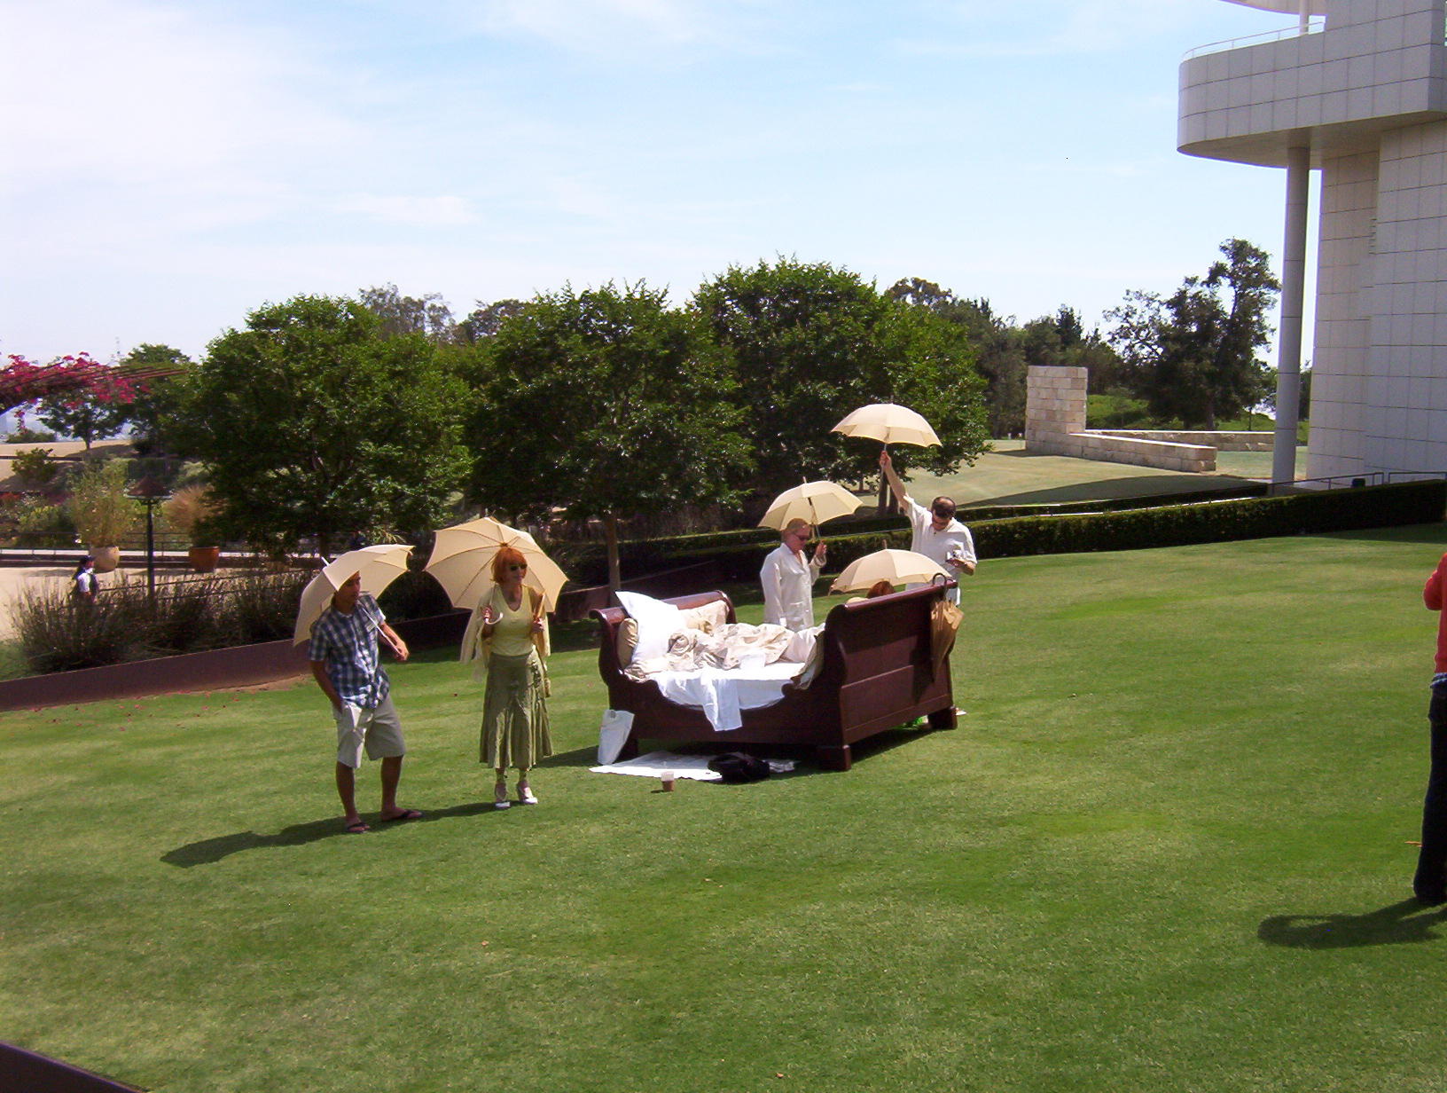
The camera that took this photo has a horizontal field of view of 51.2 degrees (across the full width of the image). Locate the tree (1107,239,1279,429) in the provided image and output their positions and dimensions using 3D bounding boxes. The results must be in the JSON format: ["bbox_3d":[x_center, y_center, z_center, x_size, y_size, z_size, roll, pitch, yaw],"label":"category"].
[{"bbox_3d":[21.847,-9.789,70.000,8.000,9.100,7.400,0,7,0],"label":"tree"}]

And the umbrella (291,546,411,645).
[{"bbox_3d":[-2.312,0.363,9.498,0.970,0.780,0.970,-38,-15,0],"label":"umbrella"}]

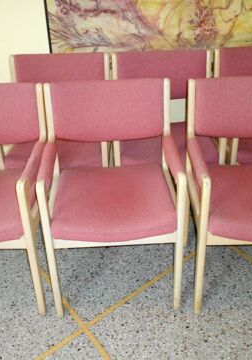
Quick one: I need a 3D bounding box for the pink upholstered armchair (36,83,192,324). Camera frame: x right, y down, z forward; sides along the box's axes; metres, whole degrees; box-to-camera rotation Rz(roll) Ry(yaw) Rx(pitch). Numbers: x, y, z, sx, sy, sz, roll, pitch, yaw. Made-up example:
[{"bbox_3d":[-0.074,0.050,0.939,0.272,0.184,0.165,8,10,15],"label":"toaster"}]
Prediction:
[{"bbox_3d":[-0.054,0.074,1.794,0.543,0.868,0.521,-3,31,-2],"label":"pink upholstered armchair"}]

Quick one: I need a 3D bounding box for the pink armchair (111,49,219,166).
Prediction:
[{"bbox_3d":[0.209,-0.181,2.212,0.543,0.868,0.521,-2,31,0],"label":"pink armchair"}]

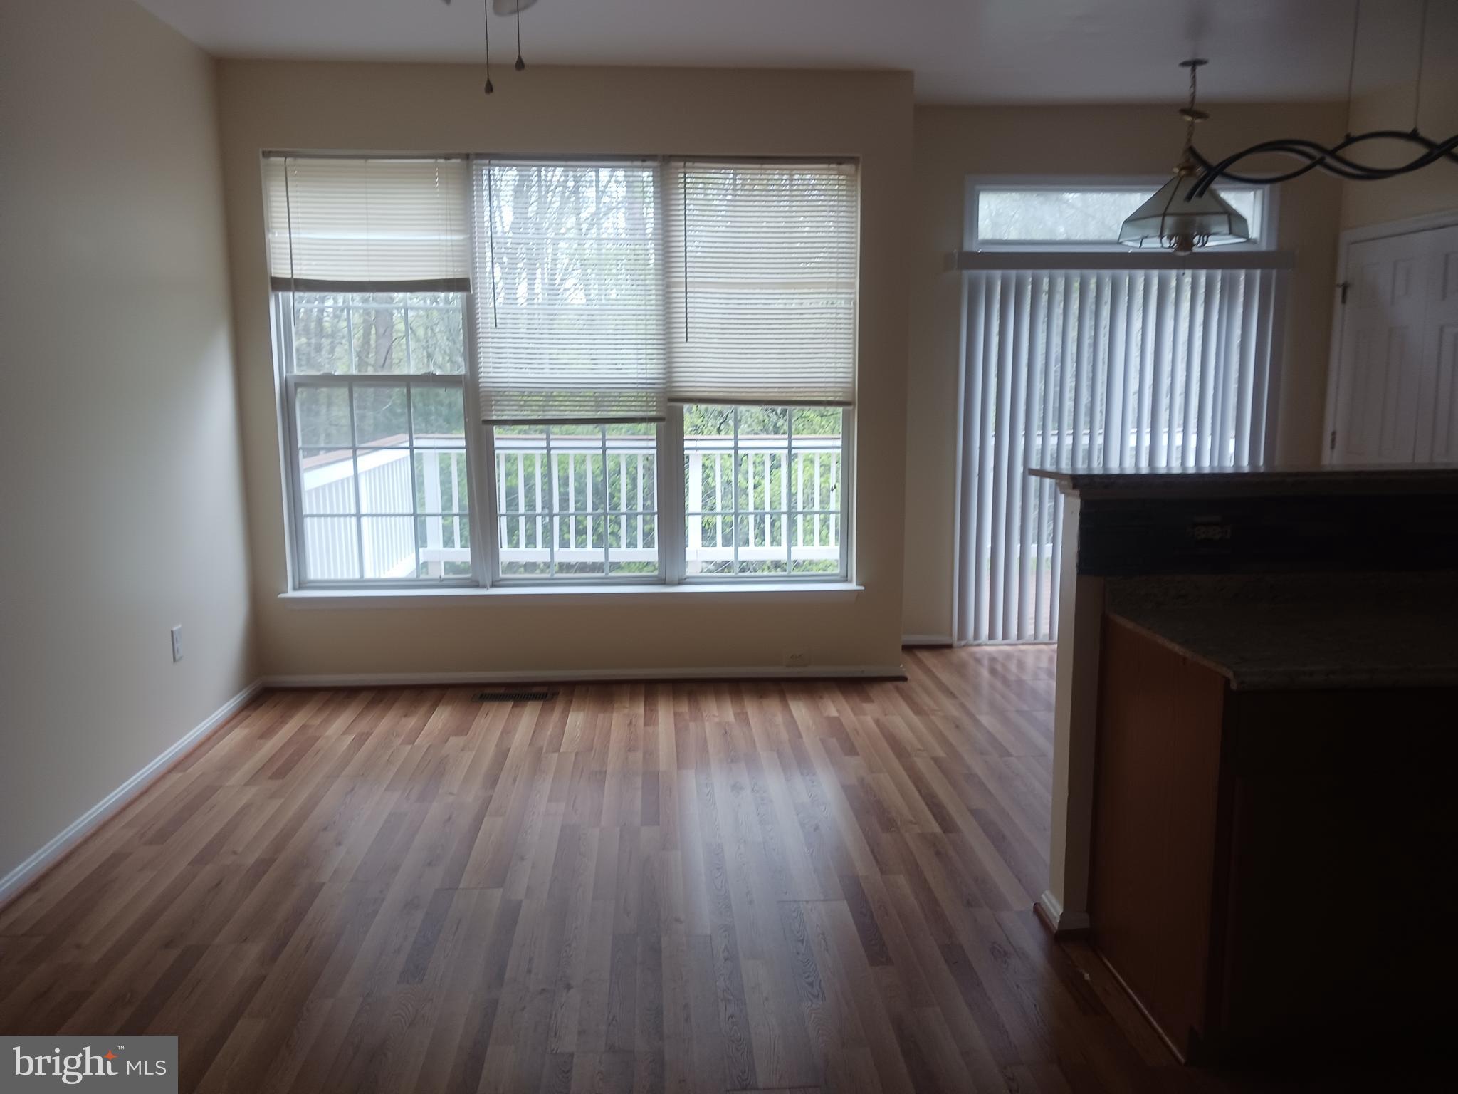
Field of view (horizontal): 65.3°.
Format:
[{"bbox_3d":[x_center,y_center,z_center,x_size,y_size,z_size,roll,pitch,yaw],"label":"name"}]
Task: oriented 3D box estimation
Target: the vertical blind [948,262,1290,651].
[{"bbox_3d":[2.002,-0.457,5.886,1.627,1.954,0.090,-1,9,-4],"label":"vertical blind"}]

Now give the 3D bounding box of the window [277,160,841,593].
[{"bbox_3d":[-0.708,-0.765,5.155,2.586,1.914,0.110,-1,9,-4],"label":"window"}]

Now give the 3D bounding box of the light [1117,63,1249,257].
[{"bbox_3d":[1.988,-1.671,4.901,0.586,0.791,0.530,2,9,11],"label":"light"}]

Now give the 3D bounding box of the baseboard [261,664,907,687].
[{"bbox_3d":[-0.664,0.600,5.336,3.014,0.083,0.025,-1,9,-4],"label":"baseboard"}]

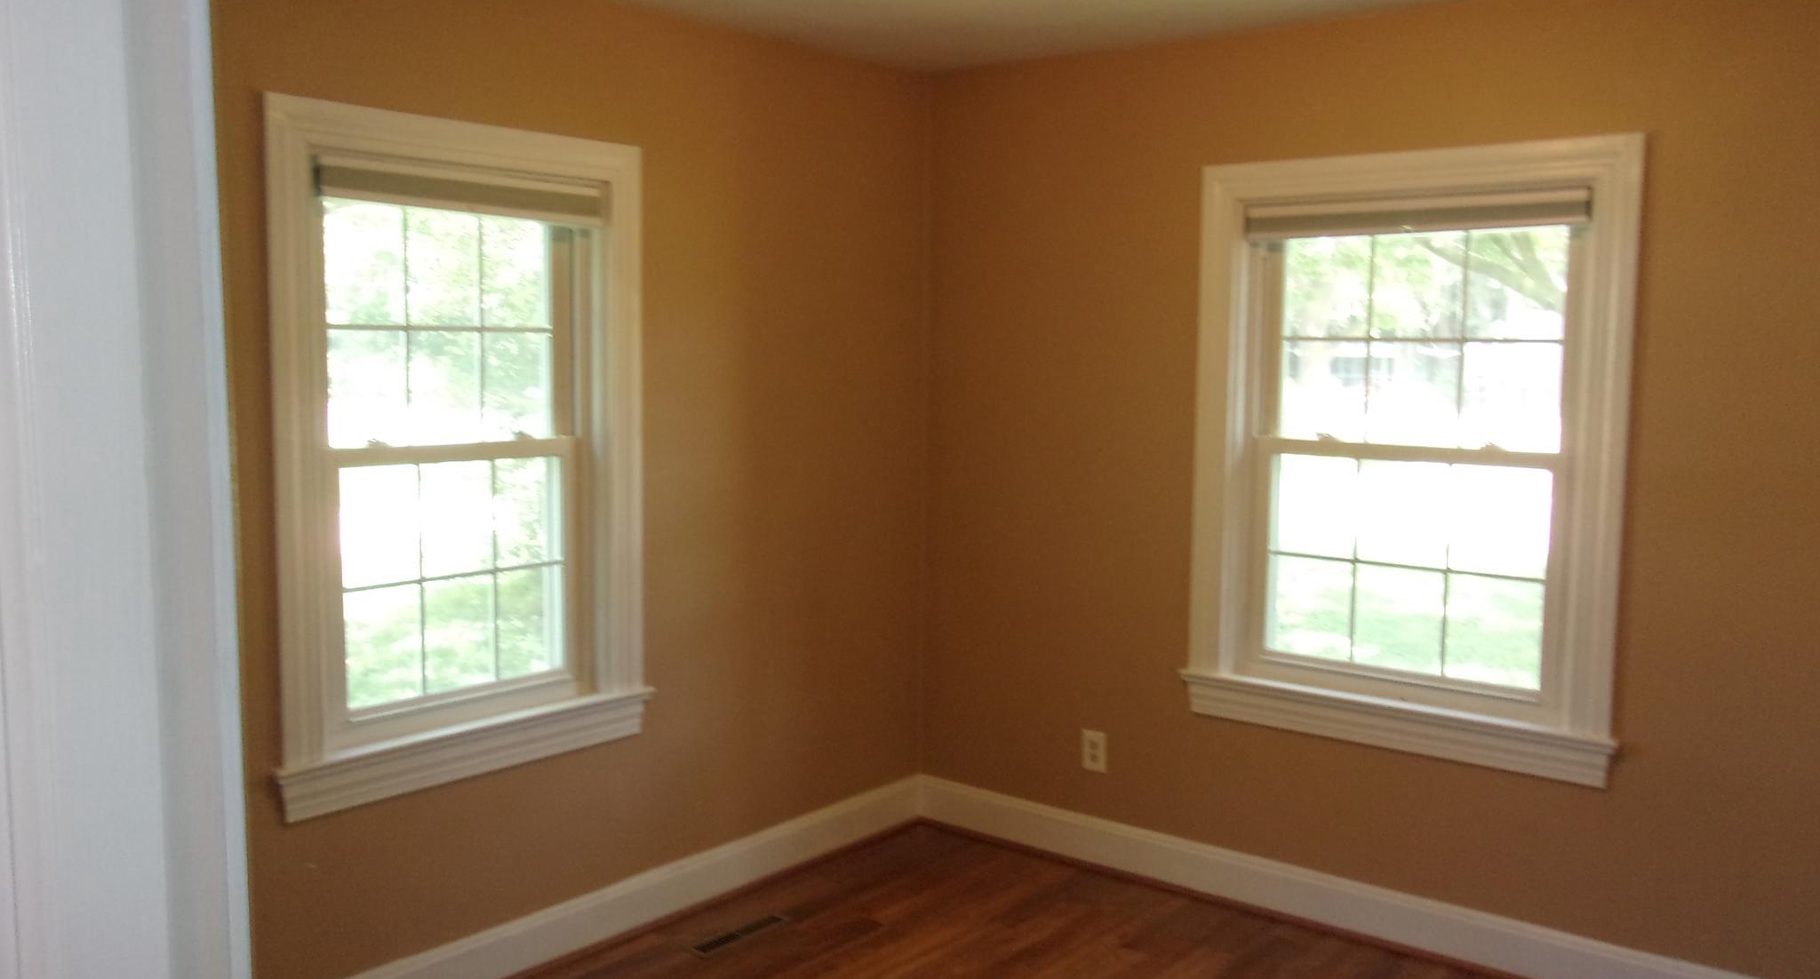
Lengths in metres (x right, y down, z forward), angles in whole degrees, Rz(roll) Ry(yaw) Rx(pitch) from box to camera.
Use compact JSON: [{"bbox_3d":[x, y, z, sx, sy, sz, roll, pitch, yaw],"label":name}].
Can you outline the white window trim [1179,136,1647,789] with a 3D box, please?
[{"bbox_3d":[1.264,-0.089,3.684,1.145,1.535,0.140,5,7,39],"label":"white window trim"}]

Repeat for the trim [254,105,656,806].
[{"bbox_3d":[-1.031,-0.080,3.343,0.125,1.528,1.015,5,7,39],"label":"trim"}]

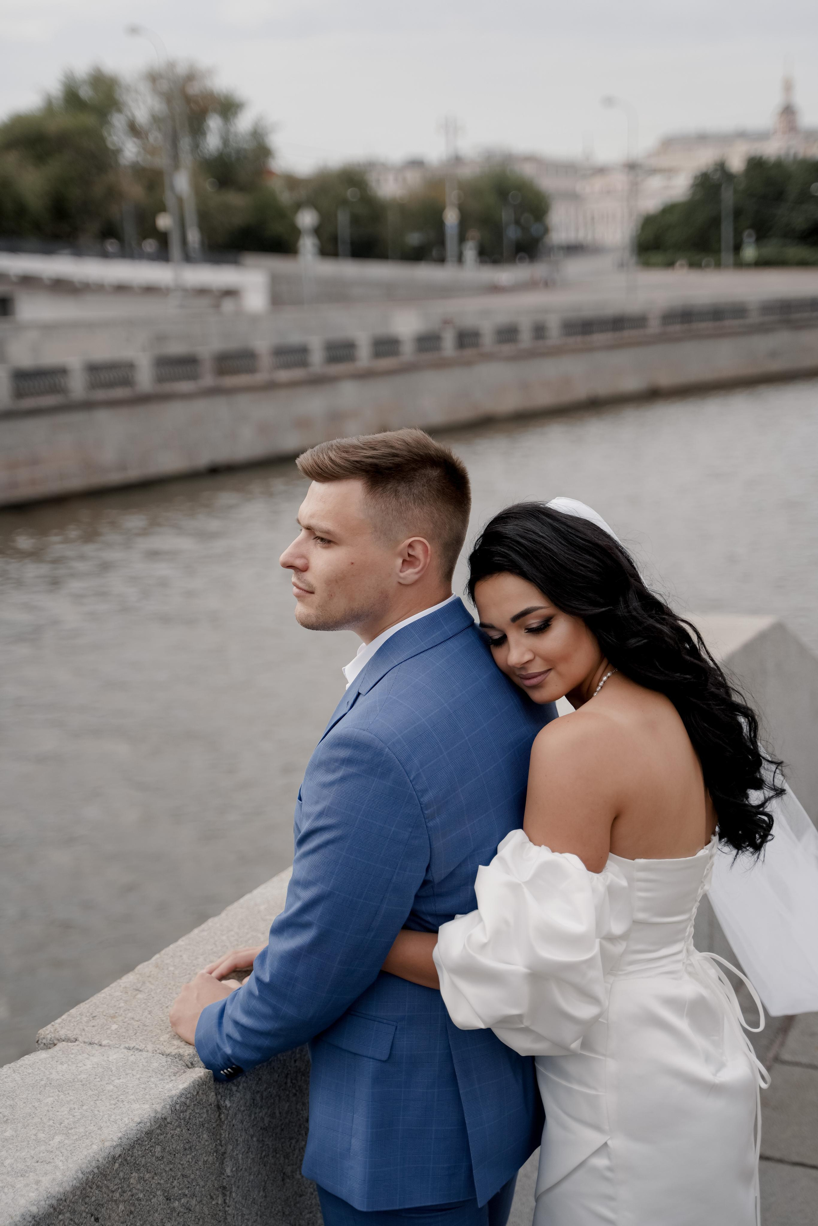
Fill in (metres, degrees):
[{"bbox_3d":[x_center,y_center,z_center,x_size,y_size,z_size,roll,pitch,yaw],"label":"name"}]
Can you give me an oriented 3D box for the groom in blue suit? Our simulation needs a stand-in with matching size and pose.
[{"bbox_3d":[0.019,0.650,2.432,0.485,1.820,0.510,6,14,31],"label":"groom in blue suit"}]

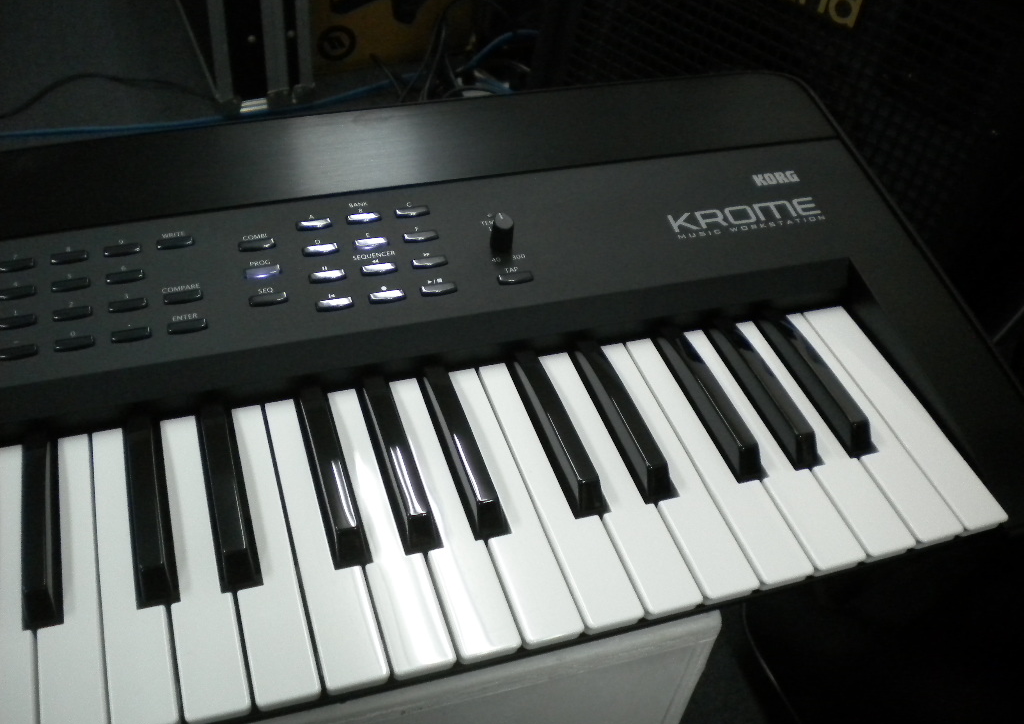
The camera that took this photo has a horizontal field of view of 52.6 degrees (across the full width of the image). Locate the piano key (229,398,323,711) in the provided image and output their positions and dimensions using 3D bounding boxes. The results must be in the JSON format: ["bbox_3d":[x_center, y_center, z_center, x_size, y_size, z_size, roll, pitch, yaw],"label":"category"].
[{"bbox_3d":[-0.095,0.068,0.389,0.022,0.010,0.140,-10,46,-15],"label":"piano key"}]

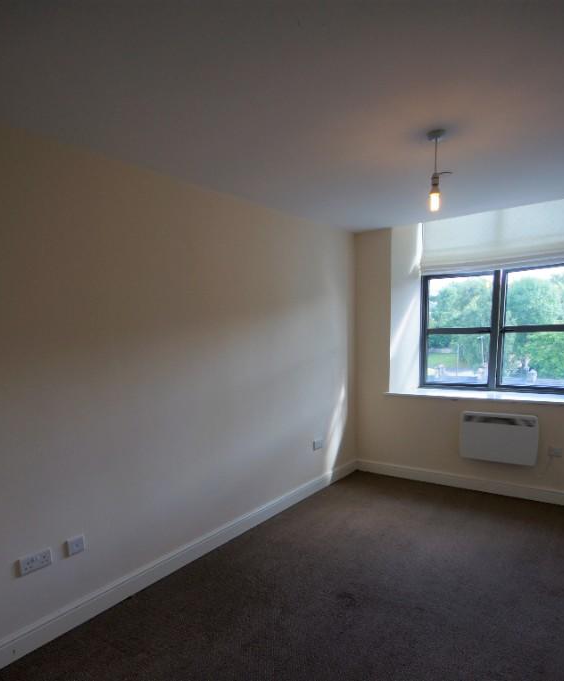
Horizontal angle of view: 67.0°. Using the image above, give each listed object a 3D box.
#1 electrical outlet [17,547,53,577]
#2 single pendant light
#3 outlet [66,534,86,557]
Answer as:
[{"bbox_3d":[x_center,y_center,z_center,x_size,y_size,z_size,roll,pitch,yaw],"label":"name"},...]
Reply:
[{"bbox_3d":[-1.268,1.139,2.196,0.015,0.086,0.146,3,6,39],"label":"electrical outlet"},{"bbox_3d":[0.820,-0.882,2.248,0.100,0.430,0.100,3,6,39],"label":"single pendant light"},{"bbox_3d":[-1.141,1.138,2.363,0.015,0.086,0.086,3,6,39],"label":"outlet"}]

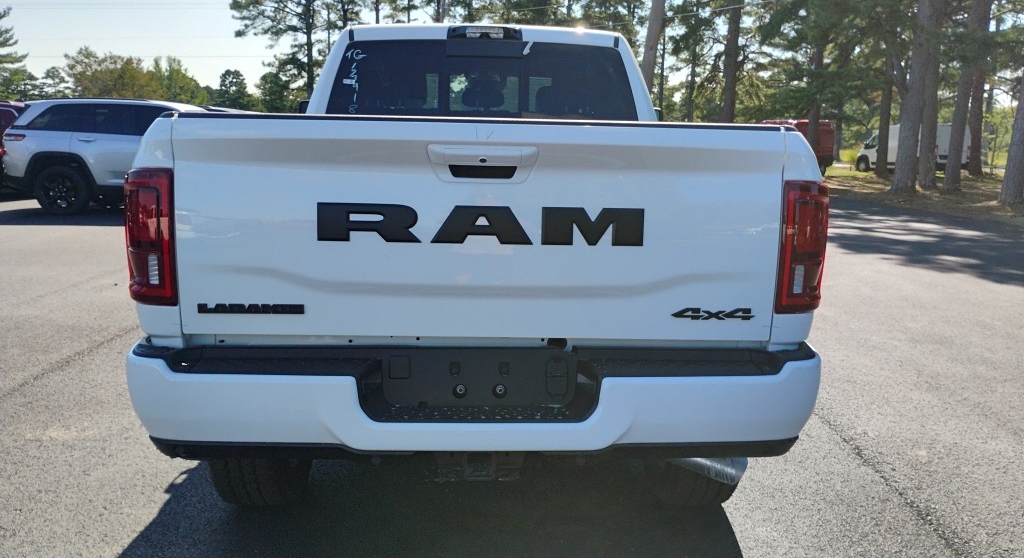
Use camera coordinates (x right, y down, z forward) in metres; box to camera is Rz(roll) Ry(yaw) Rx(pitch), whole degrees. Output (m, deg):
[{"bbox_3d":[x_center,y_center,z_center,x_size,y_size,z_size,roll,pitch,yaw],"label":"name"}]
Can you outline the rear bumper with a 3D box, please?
[{"bbox_3d":[-0.091,0.329,2.332,2.000,0.280,0.380,1,10,-2],"label":"rear bumper"}]

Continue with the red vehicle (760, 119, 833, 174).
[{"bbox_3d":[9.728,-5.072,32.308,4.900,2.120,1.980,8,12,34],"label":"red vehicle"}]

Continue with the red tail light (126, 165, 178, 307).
[{"bbox_3d":[-0.981,-0.118,2.278,0.180,0.380,0.180,1,10,-2],"label":"red tail light"}]

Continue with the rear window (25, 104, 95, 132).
[{"bbox_3d":[-7.174,-2.563,13.146,1.140,0.440,0.120,1,10,0],"label":"rear window"}]

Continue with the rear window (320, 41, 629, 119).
[{"bbox_3d":[-0.144,-0.992,4.339,1.650,0.480,0.120,1,10,-2],"label":"rear window"}]

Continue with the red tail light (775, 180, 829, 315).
[{"bbox_3d":[0.812,-0.094,2.341,0.180,0.380,0.180,1,10,-2],"label":"red tail light"}]

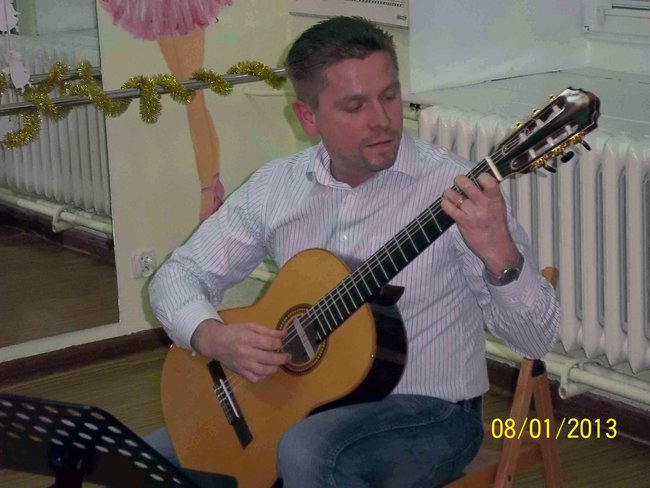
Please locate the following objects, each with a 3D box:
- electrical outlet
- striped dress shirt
[{"bbox_3d":[-0.559,0.064,6.290,0.062,0.074,0.038,-11,15,-33],"label":"electrical outlet"},{"bbox_3d":[0.040,0.066,3.720,0.770,0.520,0.430,2,14,20],"label":"striped dress shirt"}]

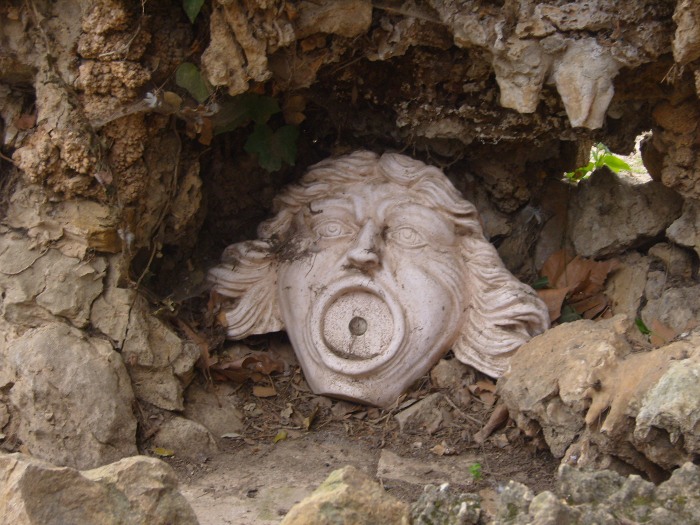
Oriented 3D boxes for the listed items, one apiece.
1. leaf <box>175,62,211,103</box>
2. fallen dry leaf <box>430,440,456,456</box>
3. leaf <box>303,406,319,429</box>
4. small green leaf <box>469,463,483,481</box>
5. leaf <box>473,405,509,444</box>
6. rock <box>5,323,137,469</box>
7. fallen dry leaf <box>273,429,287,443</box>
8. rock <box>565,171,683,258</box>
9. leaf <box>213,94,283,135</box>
[{"bbox_3d":[-0.220,-0.251,2.030,0.047,0.049,0.028,0,15,0],"label":"leaf"},{"bbox_3d":[0.119,0.238,1.861,0.032,0.011,0.028,0,15,0],"label":"fallen dry leaf"},{"bbox_3d":[-0.052,0.207,1.936,0.021,0.024,0.024,0,15,0],"label":"leaf"},{"bbox_3d":[0.156,0.259,1.805,0.018,0.017,0.019,0,15,0],"label":"small green leaf"},{"bbox_3d":[0.183,0.211,1.899,0.030,0.033,0.061,11,19,35],"label":"leaf"},{"bbox_3d":[-0.370,0.176,1.927,0.169,0.174,0.150,0,15,0],"label":"rock"},{"bbox_3d":[-0.090,0.225,1.889,0.022,0.012,0.021,0,15,0],"label":"fallen dry leaf"},{"bbox_3d":[0.436,-0.076,2.303,0.174,0.127,0.141,0,15,0],"label":"rock"},{"bbox_3d":[-0.150,-0.215,2.106,0.094,0.056,0.047,0,15,0],"label":"leaf"}]

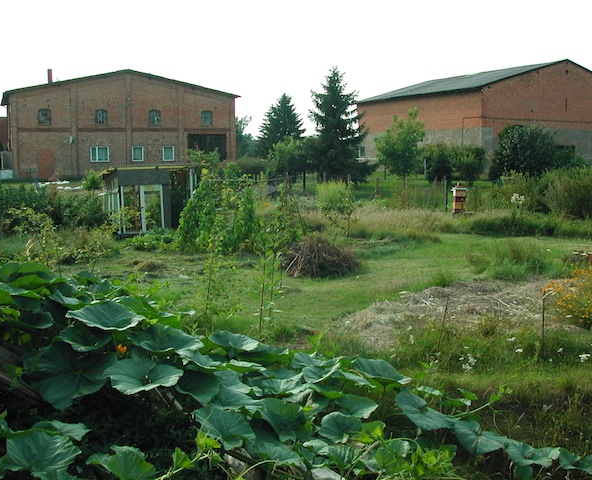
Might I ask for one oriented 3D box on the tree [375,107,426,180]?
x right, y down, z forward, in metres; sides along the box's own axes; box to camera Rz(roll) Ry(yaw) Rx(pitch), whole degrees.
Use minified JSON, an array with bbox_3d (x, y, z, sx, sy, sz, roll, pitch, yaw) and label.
[{"bbox_3d":[7.077,-6.419,47.584,3.522,4.901,3.522,0,7,8],"label":"tree"}]

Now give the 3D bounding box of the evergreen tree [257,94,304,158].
[{"bbox_3d":[-1.528,-10.571,69.240,4.927,7.408,4.927,-1,7,-1],"label":"evergreen tree"}]

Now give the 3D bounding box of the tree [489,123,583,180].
[{"bbox_3d":[16.918,-6.224,49.631,6.640,4.102,5.644,2,7,19],"label":"tree"}]

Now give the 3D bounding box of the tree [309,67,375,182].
[{"bbox_3d":[3.071,-7.725,47.427,4.455,7.803,4.455,0,7,4],"label":"tree"}]

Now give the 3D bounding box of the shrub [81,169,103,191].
[{"bbox_3d":[-11.891,-3.517,40.855,1.279,1.275,1.215,-2,7,-16],"label":"shrub"}]

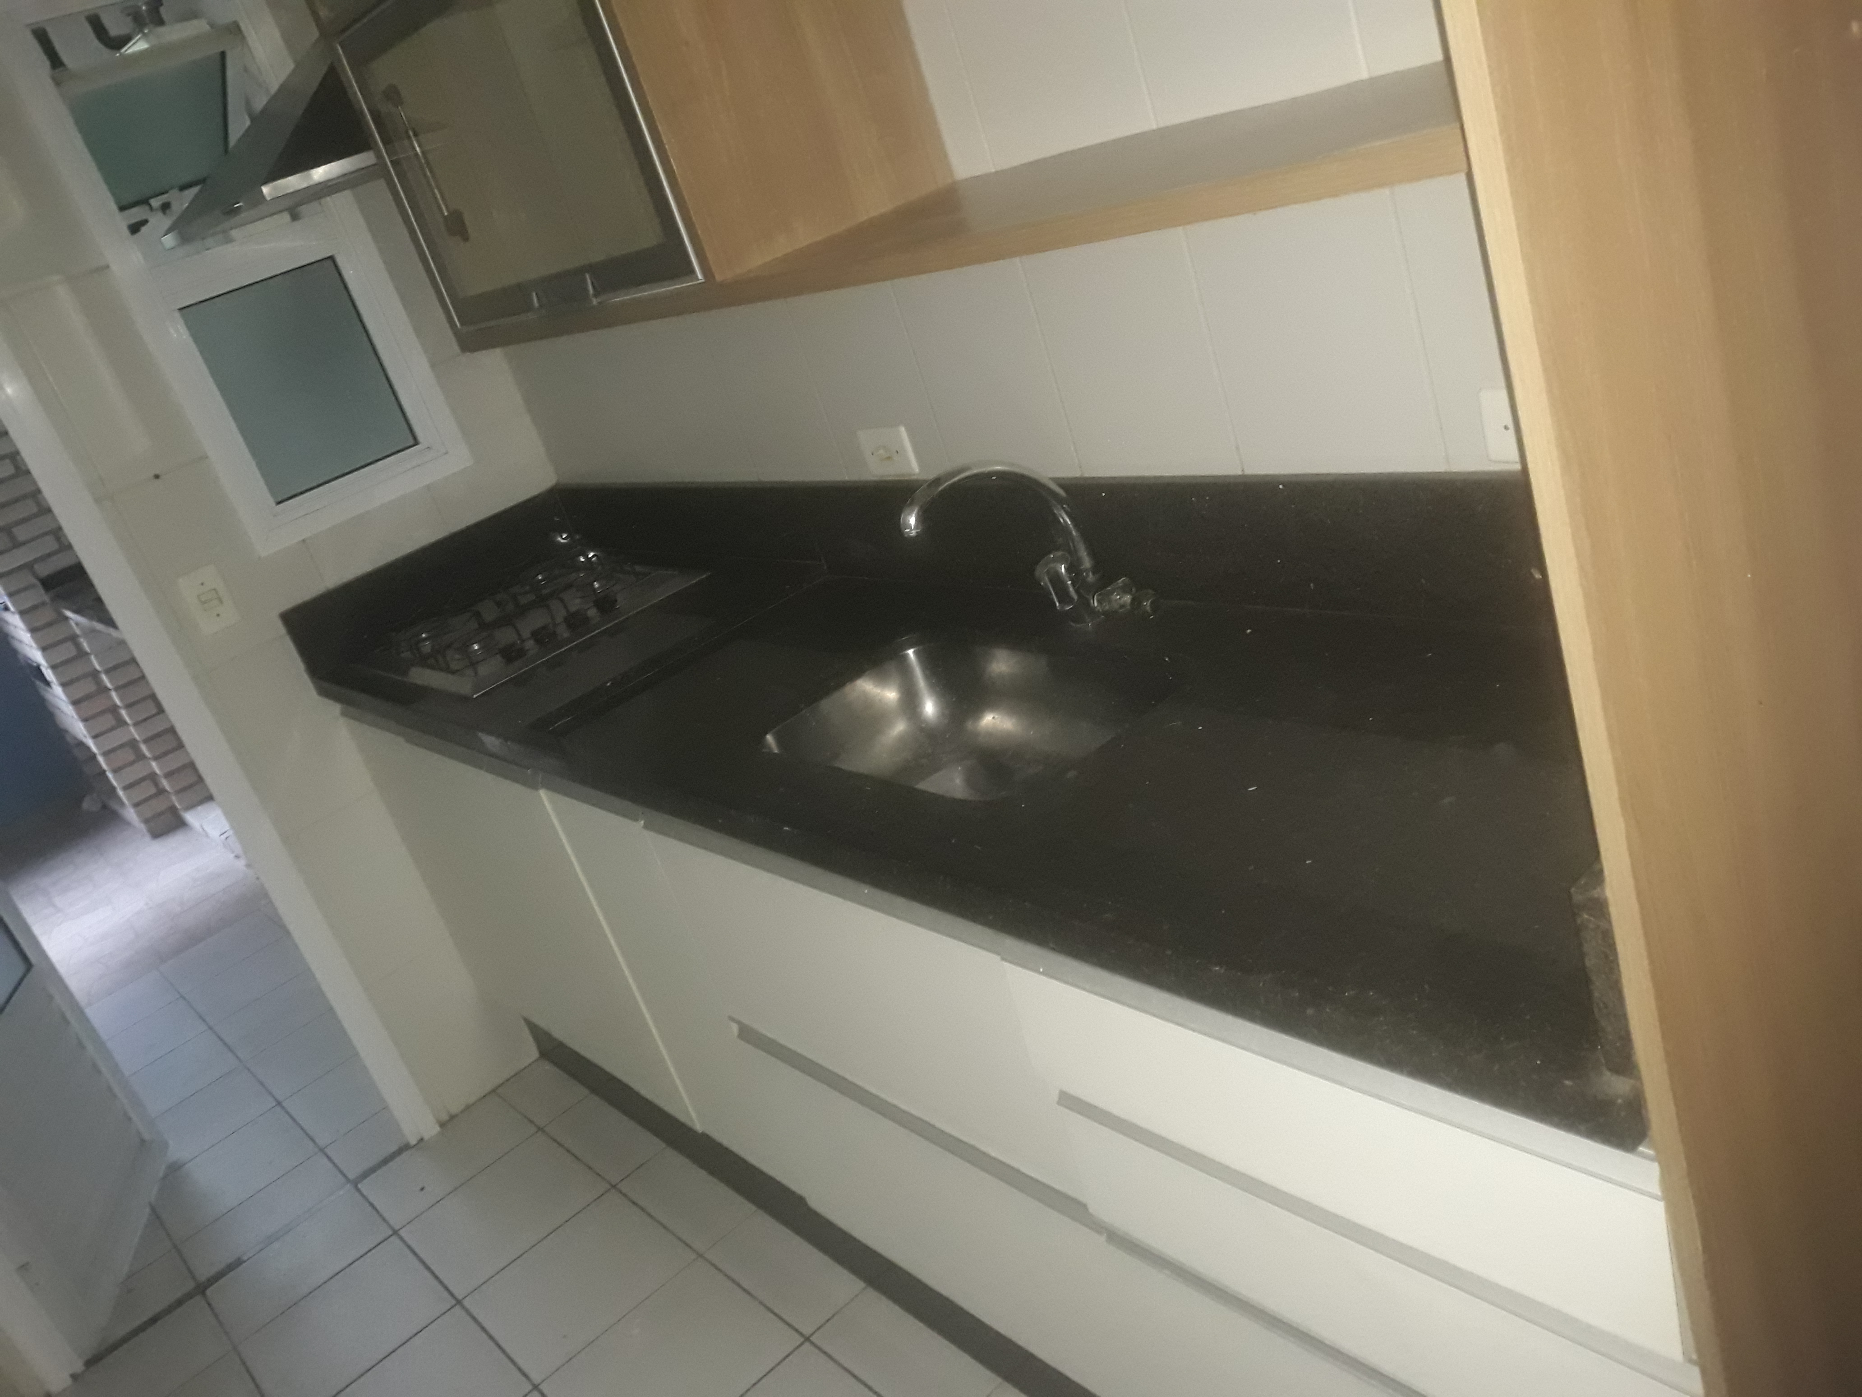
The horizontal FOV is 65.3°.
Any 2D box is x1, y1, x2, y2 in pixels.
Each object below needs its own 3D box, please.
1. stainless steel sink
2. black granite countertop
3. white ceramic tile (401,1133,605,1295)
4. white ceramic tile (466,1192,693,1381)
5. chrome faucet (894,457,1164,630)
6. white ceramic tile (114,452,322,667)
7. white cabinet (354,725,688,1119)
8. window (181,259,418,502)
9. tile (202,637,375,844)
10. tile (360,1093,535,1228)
[{"bbox_3d":[0.050,0.079,1.685,0.306,0.140,0.487,-33,26,-32],"label":"stainless steel sink"},{"bbox_3d":[-0.171,-0.085,1.888,0.610,0.178,2.440,-33,26,-32],"label":"black granite countertop"},{"bbox_3d":[-0.770,0.926,2.625,0.307,0.010,0.307,-33,26,-31],"label":"white ceramic tile"},{"bbox_3d":[-0.577,0.959,2.389,0.307,0.010,0.307,-33,26,-31],"label":"white ceramic tile"},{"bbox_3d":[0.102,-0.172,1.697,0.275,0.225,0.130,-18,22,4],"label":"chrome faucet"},{"bbox_3d":[-1.244,-0.254,2.578,0.250,0.335,0.010,-33,26,-31],"label":"white ceramic tile"},{"bbox_3d":[-0.533,0.220,2.638,0.564,0.650,0.893,-33,26,-31],"label":"white cabinet"},{"bbox_3d":[-1.133,-0.575,2.626,0.285,0.360,0.020,-33,26,-32],"label":"window"},{"bbox_3d":[-1.143,0.047,2.699,0.252,0.338,0.010,-33,26,-32],"label":"tile"},{"bbox_3d":[-0.941,0.898,2.836,0.307,0.010,0.231,-33,26,-32],"label":"tile"}]

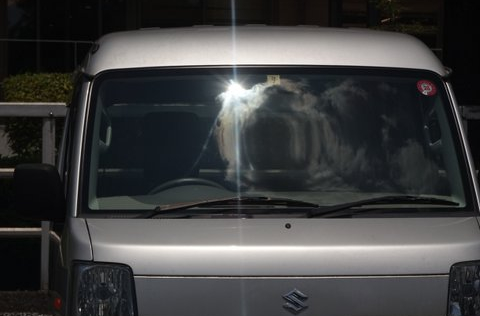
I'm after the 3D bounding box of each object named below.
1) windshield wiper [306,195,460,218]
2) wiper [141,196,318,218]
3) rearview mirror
[{"bbox_3d":[0.480,0.162,8.760,0.510,0.085,0.100,0,0,-10],"label":"windshield wiper"},{"bbox_3d":[-0.028,0.164,8.700,0.575,0.080,0.100,0,0,-4],"label":"wiper"},{"bbox_3d":[-0.677,0.117,8.850,0.175,0.200,0.120,0,0,-4],"label":"rearview mirror"}]

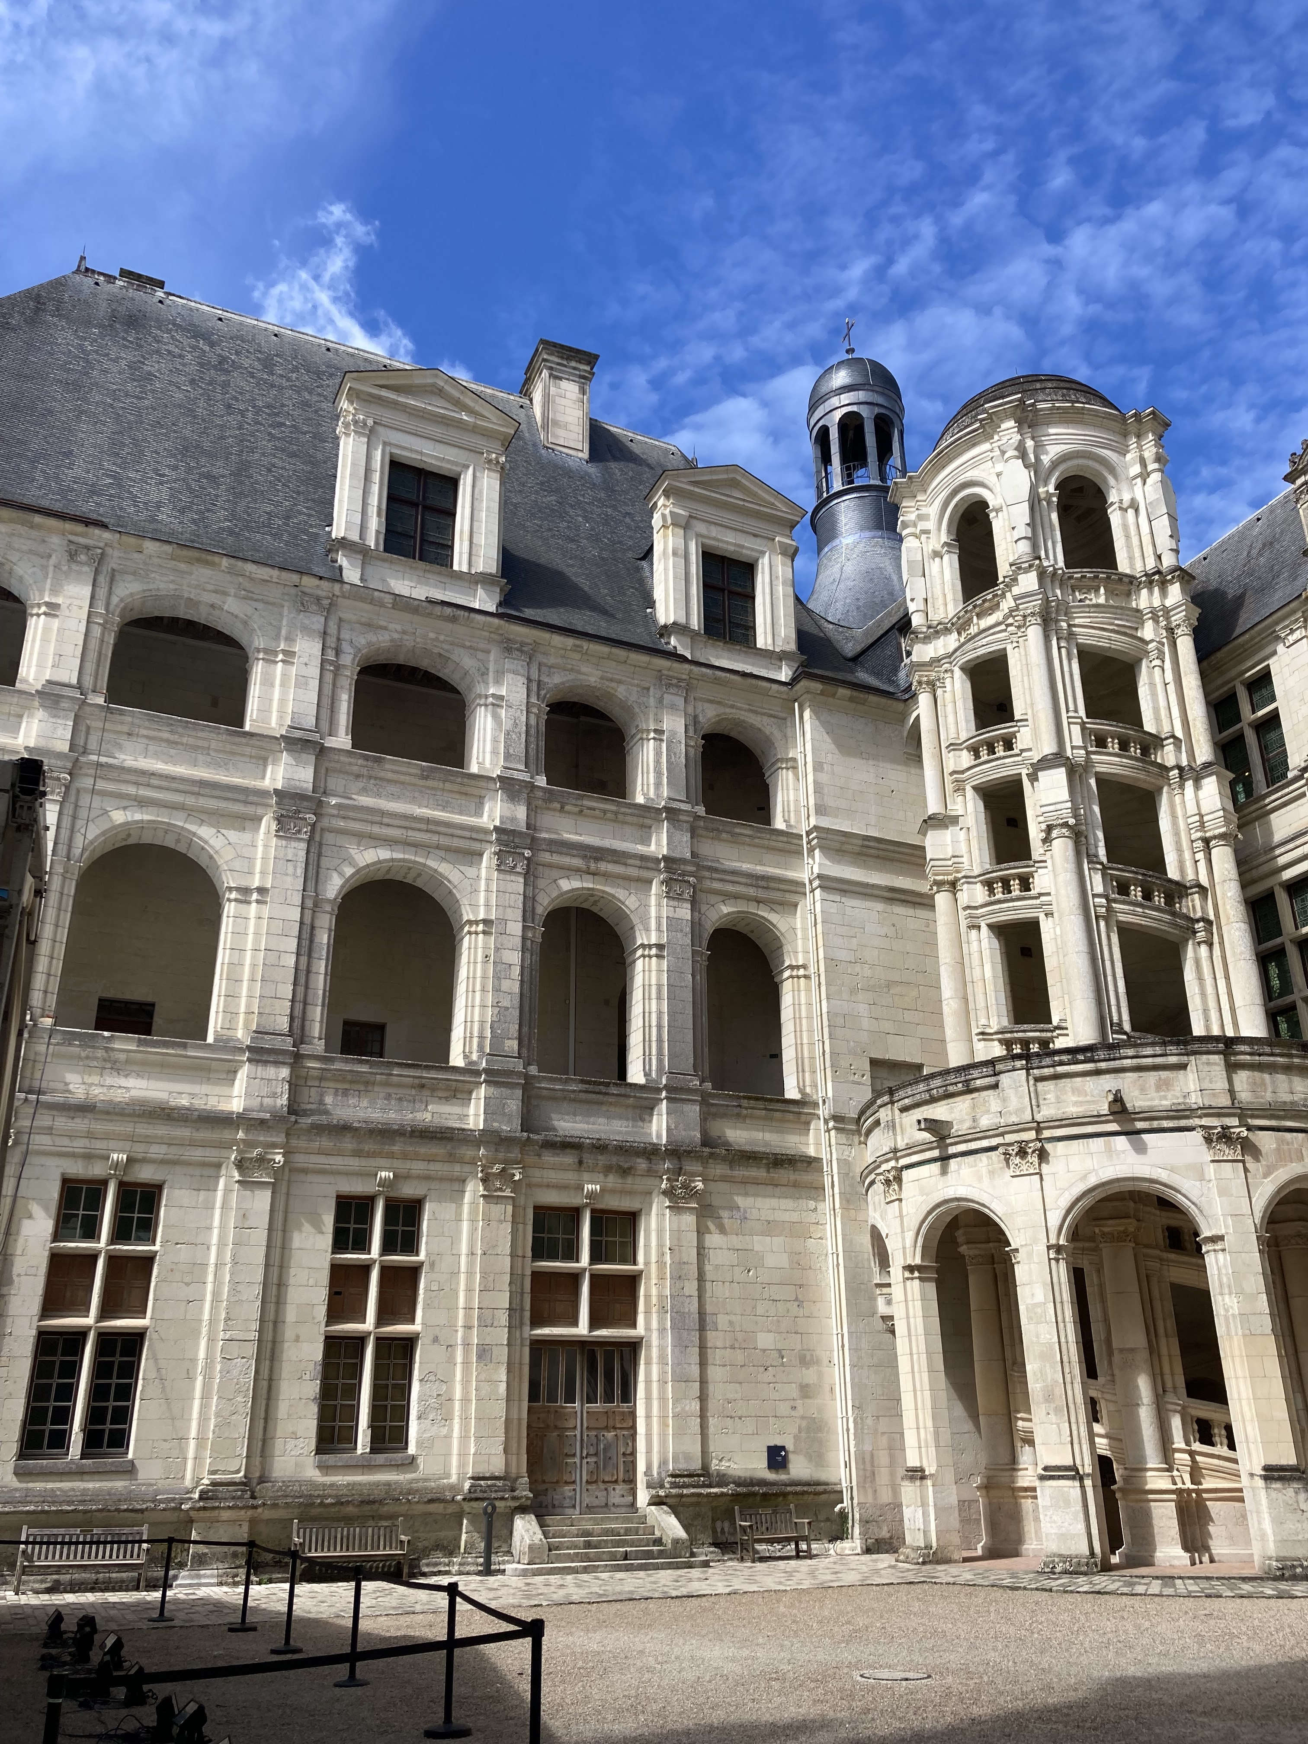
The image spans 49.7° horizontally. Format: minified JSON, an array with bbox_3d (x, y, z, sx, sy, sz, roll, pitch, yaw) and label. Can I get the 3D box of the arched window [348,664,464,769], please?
[{"bbox_3d":[-5.119,-3.427,29.819,2.430,2.400,0.500,9,-24,-23],"label":"arched window"}]

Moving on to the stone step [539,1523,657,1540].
[{"bbox_3d":[-1.087,11.886,25.415,2.290,0.163,0.350,9,-25,-23],"label":"stone step"}]

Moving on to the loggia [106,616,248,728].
[{"bbox_3d":[-9.639,-4.219,29.129,2.750,2.850,0.500,9,-24,-23],"label":"loggia"}]

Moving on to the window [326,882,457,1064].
[{"bbox_3d":[-5.441,1.938,29.955,2.900,4.350,0.550,9,-25,-23],"label":"window"}]

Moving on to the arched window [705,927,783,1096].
[{"bbox_3d":[2.158,3.149,33.198,2.270,4.370,0.550,9,-25,-23],"label":"arched window"}]

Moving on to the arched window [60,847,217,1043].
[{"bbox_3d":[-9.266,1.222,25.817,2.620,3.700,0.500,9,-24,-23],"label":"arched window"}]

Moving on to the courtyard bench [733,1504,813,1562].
[{"bbox_3d":[2.187,11.926,25.447,1.320,0.920,0.600,9,-24,-23],"label":"courtyard bench"}]

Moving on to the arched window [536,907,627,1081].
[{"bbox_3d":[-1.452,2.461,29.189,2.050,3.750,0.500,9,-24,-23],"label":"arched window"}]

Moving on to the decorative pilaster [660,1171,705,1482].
[{"bbox_3d":[0.532,8.690,27.045,0.860,5.580,0.360,9,-24,-23],"label":"decorative pilaster"}]

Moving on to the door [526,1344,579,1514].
[{"bbox_3d":[-1.855,10.185,25.925,1.120,2.960,0.120,9,-25,-23],"label":"door"}]

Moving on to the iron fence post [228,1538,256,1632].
[{"bbox_3d":[-4.938,8.646,17.121,0.340,0.945,0.340,9,-25,-23],"label":"iron fence post"}]

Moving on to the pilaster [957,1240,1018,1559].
[{"bbox_3d":[7.274,11.028,30.108,1.050,6.400,1.150,0,-23,-1],"label":"pilaster"}]

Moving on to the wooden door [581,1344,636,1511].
[{"bbox_3d":[-0.871,10.786,27.454,1.160,3.050,0.100,9,-24,-23],"label":"wooden door"}]

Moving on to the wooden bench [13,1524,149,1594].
[{"bbox_3d":[-9.076,10.864,22.379,1.840,0.930,0.600,9,-24,-23],"label":"wooden bench"}]

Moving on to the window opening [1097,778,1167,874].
[{"bbox_3d":[10.089,-0.901,29.606,1.360,2.000,0.400,3,-23,-8],"label":"window opening"}]

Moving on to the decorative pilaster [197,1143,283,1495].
[{"bbox_3d":[-6.955,7.486,23.820,0.900,5.620,0.380,9,-24,-23],"label":"decorative pilaster"}]

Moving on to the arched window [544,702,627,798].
[{"bbox_3d":[-1.468,-2.798,31.541,2.120,2.400,0.350,9,-25,-23],"label":"arched window"}]

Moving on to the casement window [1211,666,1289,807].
[{"bbox_3d":[13.943,-3.111,32.705,0.350,2.850,1.850,8,-23,-20],"label":"casement window"}]

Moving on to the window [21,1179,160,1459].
[{"bbox_3d":[-9.202,7.304,23.254,1.630,4.360,0.250,9,-24,-23],"label":"window"}]

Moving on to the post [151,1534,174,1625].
[{"bbox_3d":[-6.342,9.187,18.331,0.340,0.950,0.340,9,-24,-23],"label":"post"}]

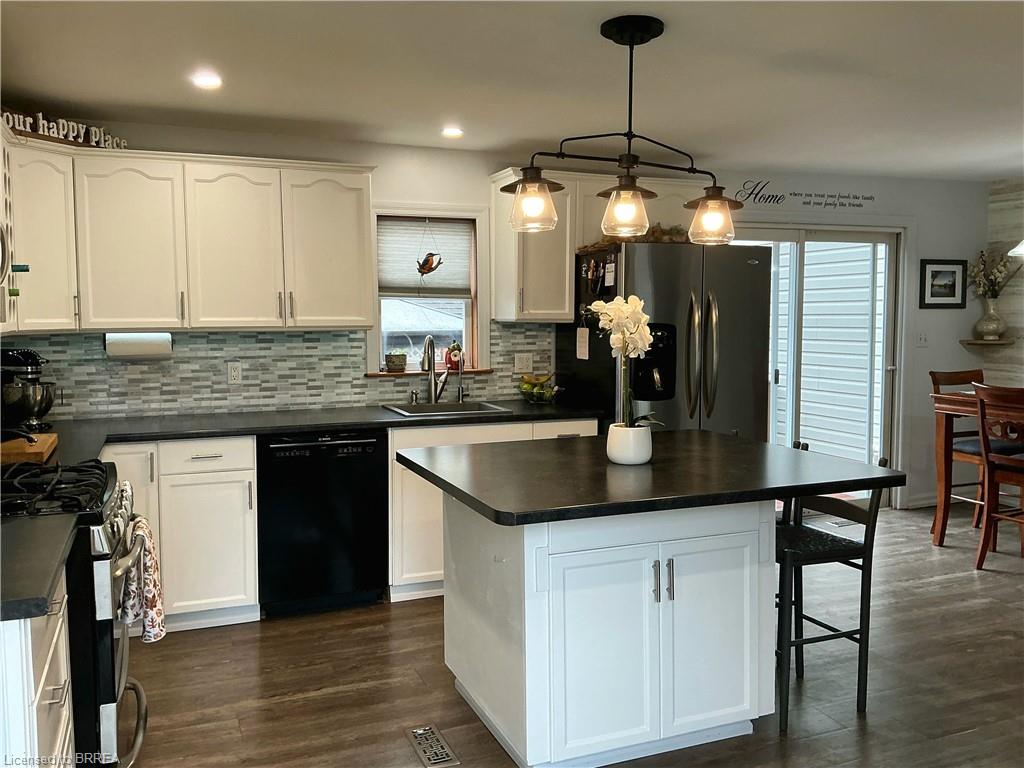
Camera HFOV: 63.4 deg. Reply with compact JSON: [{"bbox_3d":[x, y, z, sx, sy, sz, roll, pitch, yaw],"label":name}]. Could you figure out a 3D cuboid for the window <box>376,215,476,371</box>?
[{"bbox_3d":[-0.478,-0.505,4.689,0.585,0.858,0.111,-2,5,-21],"label":"window"}]

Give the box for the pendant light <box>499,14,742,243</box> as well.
[{"bbox_3d":[0.392,-0.824,2.751,0.910,0.700,0.225,-2,5,-22],"label":"pendant light"}]

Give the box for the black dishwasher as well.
[{"bbox_3d":[-0.975,0.635,4.142,0.600,0.860,0.600,-2,5,-22],"label":"black dishwasher"}]

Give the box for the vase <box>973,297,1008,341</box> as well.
[{"bbox_3d":[3.462,-0.466,5.991,0.232,0.307,0.232,-2,5,-21],"label":"vase"}]

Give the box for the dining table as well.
[{"bbox_3d":[3.220,0.563,4.771,0.950,0.930,1.200,-2,5,-22],"label":"dining table"}]

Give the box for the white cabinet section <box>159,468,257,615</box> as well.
[{"bbox_3d":[-1.451,0.679,3.952,0.402,0.628,0.580,-2,5,-22],"label":"white cabinet section"}]

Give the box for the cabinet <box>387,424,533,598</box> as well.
[{"bbox_3d":[-0.356,0.608,4.451,0.768,0.858,0.616,-2,5,-21],"label":"cabinet"}]

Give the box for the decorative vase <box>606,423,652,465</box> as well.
[{"bbox_3d":[0.403,0.205,2.836,0.154,0.126,0.154,0,5,0],"label":"decorative vase"}]

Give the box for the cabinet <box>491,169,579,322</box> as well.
[{"bbox_3d":[0.122,-0.753,4.637,0.375,0.810,0.350,-2,5,-22],"label":"cabinet"}]

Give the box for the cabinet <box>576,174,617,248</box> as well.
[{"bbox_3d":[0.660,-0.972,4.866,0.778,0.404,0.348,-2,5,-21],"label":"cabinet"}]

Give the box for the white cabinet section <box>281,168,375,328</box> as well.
[{"bbox_3d":[-0.968,-0.672,4.250,0.435,0.753,0.330,-2,5,-22],"label":"white cabinet section"}]

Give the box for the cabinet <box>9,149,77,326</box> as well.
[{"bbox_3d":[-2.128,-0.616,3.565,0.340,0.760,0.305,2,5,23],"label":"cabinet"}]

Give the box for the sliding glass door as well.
[{"bbox_3d":[1.939,-0.069,5.634,1.717,2.010,0.121,-2,5,-21],"label":"sliding glass door"}]

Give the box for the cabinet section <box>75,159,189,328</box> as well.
[{"bbox_3d":[-1.786,-0.643,3.916,0.454,0.753,0.330,-2,5,-22],"label":"cabinet section"}]

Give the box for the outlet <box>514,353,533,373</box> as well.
[{"bbox_3d":[0.076,-0.123,4.844,0.114,0.116,0.012,-2,5,-22],"label":"outlet"}]

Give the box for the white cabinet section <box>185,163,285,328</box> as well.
[{"bbox_3d":[-1.373,-0.657,4.085,0.440,0.753,0.330,-2,5,-22],"label":"white cabinet section"}]

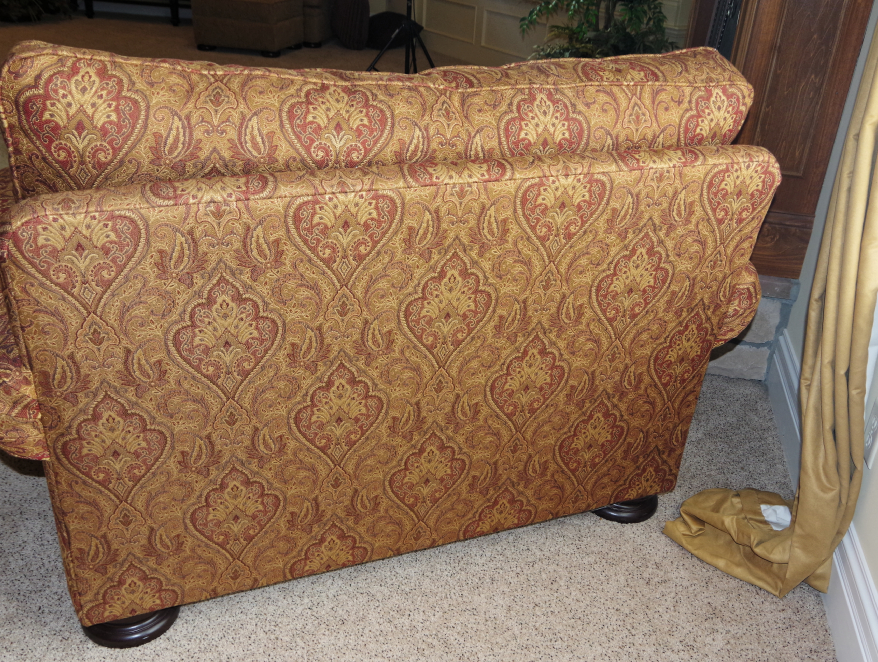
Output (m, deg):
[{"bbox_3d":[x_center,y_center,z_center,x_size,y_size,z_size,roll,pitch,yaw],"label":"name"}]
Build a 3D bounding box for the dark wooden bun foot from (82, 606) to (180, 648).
[{"bbox_3d":[-0.543,0.486,1.515,0.162,0.082,0.162,-8,28,-21],"label":"dark wooden bun foot"}]

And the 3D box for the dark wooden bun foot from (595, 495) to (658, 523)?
[{"bbox_3d":[0.401,0.359,1.892,0.162,0.082,0.162,-8,28,-21],"label":"dark wooden bun foot"}]

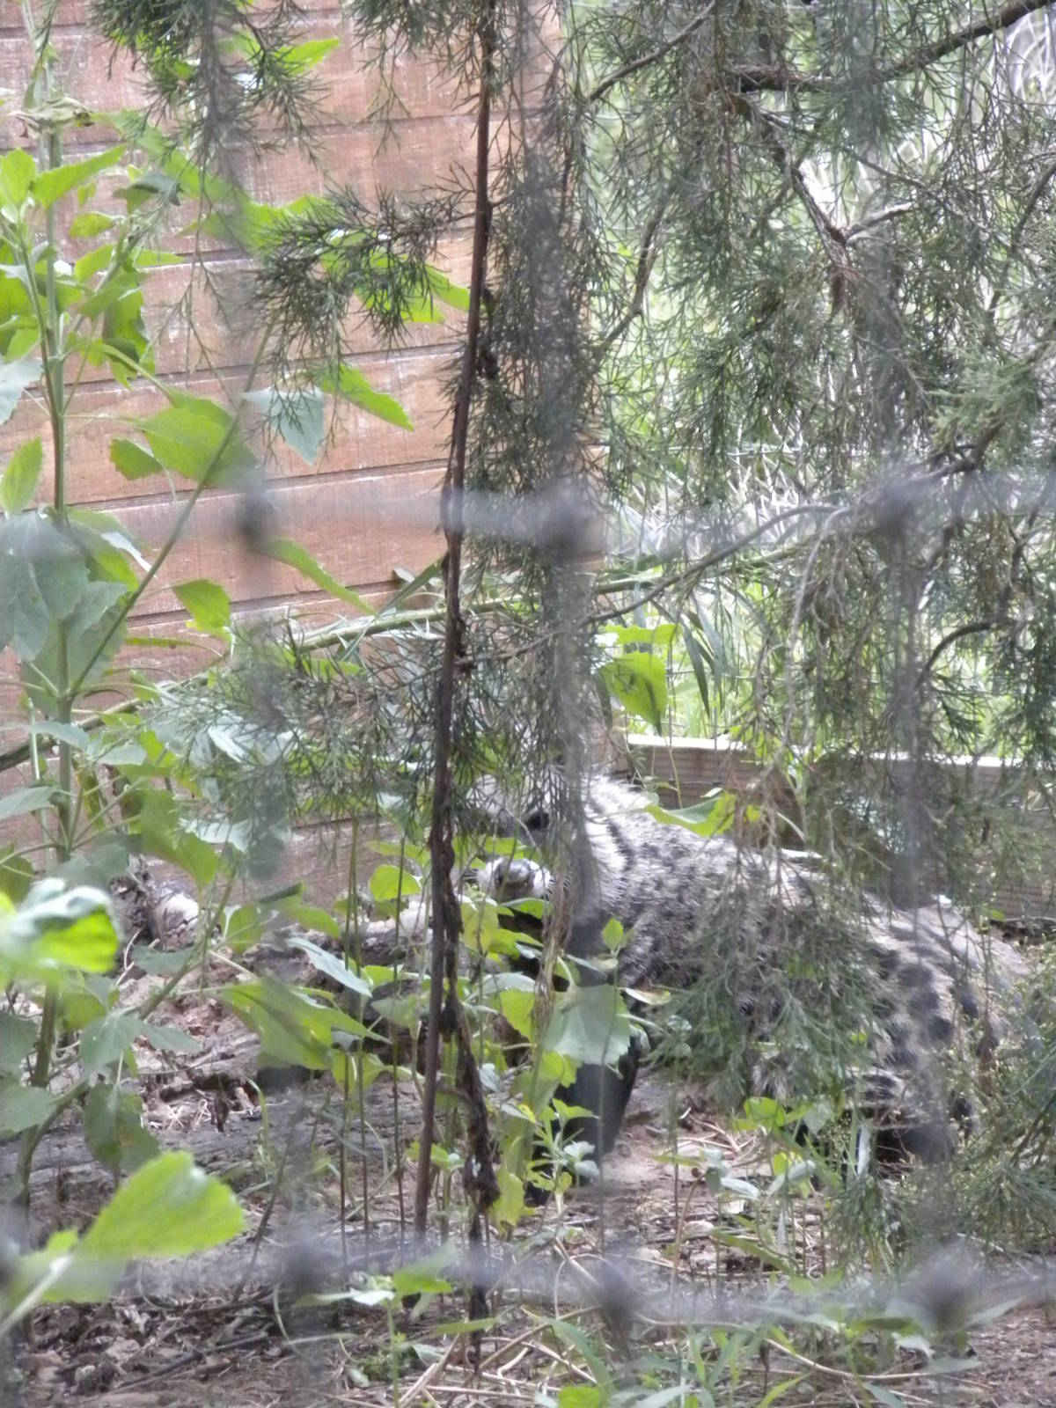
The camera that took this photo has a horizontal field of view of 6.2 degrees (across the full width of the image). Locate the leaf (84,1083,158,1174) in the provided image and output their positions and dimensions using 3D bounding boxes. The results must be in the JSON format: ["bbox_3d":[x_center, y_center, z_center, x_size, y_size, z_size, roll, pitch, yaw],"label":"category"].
[{"bbox_3d":[-0.378,0.399,9.000,0.070,0.092,0.030,-2,8,-14],"label":"leaf"}]

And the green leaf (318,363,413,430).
[{"bbox_3d":[-0.157,-0.295,9.300,0.115,0.022,0.060,33,-27,-26],"label":"green leaf"}]

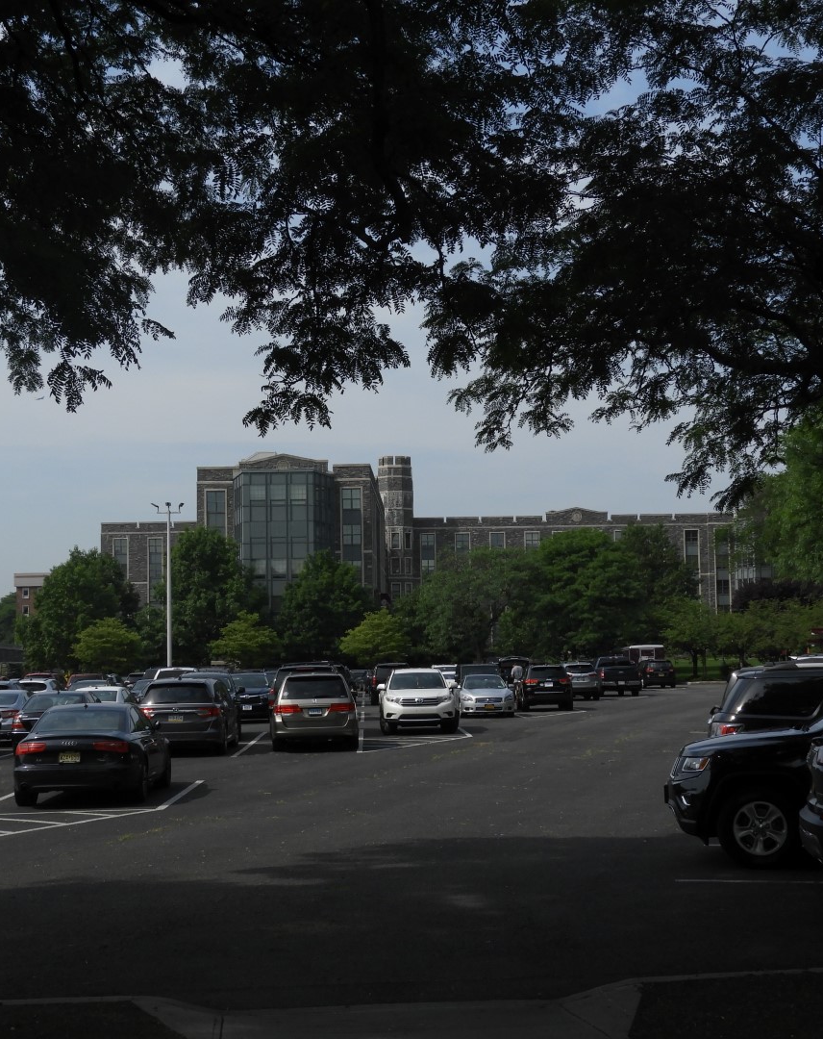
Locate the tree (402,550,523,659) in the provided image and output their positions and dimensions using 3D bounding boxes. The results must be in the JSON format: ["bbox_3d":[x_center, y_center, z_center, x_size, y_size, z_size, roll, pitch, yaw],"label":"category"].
[{"bbox_3d":[4.111,7.592,128.000,9.500,10.732,9.000,0,-5,-1],"label":"tree"}]

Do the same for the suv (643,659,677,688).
[{"bbox_3d":[15.100,9.499,98.600,1.850,1.690,4.500,-1,-5,0],"label":"suv"}]

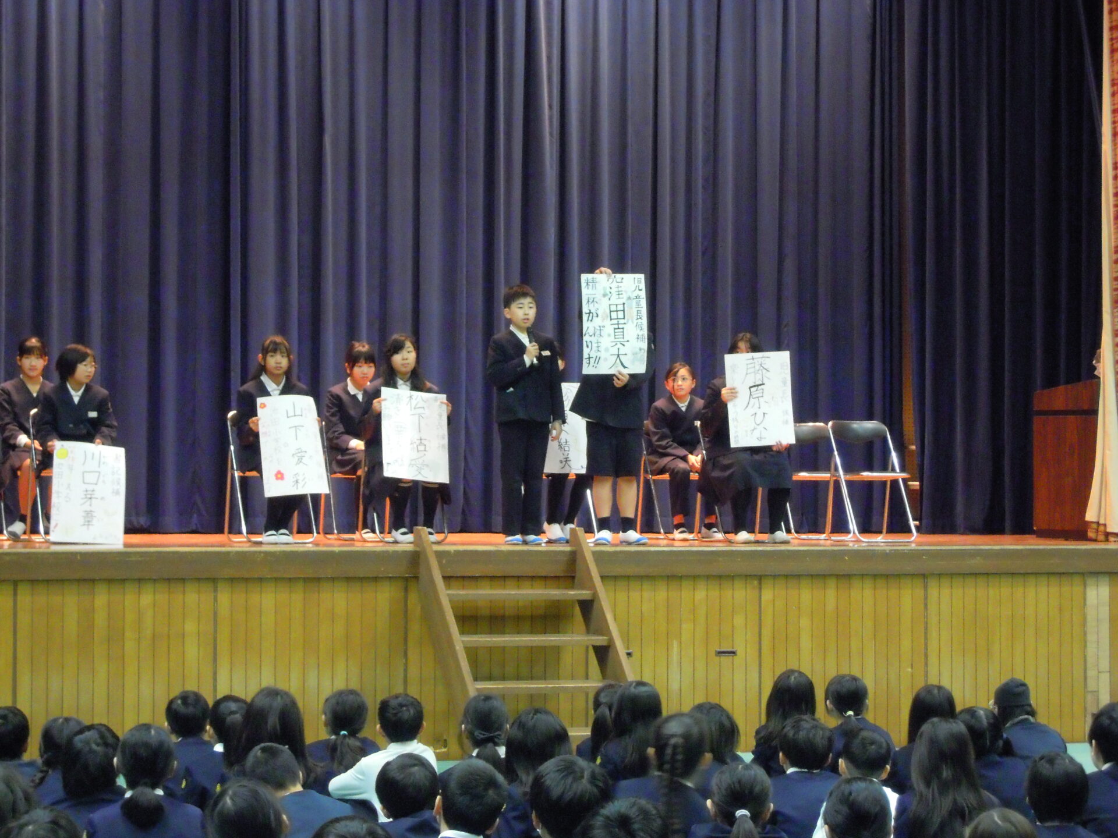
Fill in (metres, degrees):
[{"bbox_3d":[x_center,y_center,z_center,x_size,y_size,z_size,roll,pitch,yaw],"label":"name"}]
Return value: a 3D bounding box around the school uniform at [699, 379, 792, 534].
[{"bbox_3d":[1.095,0.216,19.050,0.490,0.930,0.540,1,-2,-21],"label":"school uniform"}]

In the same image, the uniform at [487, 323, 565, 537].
[{"bbox_3d":[-0.188,0.074,18.250,0.430,1.190,0.280,1,-2,-20],"label":"uniform"}]

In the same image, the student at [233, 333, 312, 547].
[{"bbox_3d":[-1.620,0.119,18.380,0.430,1.200,0.620,1,-2,-18],"label":"student"}]

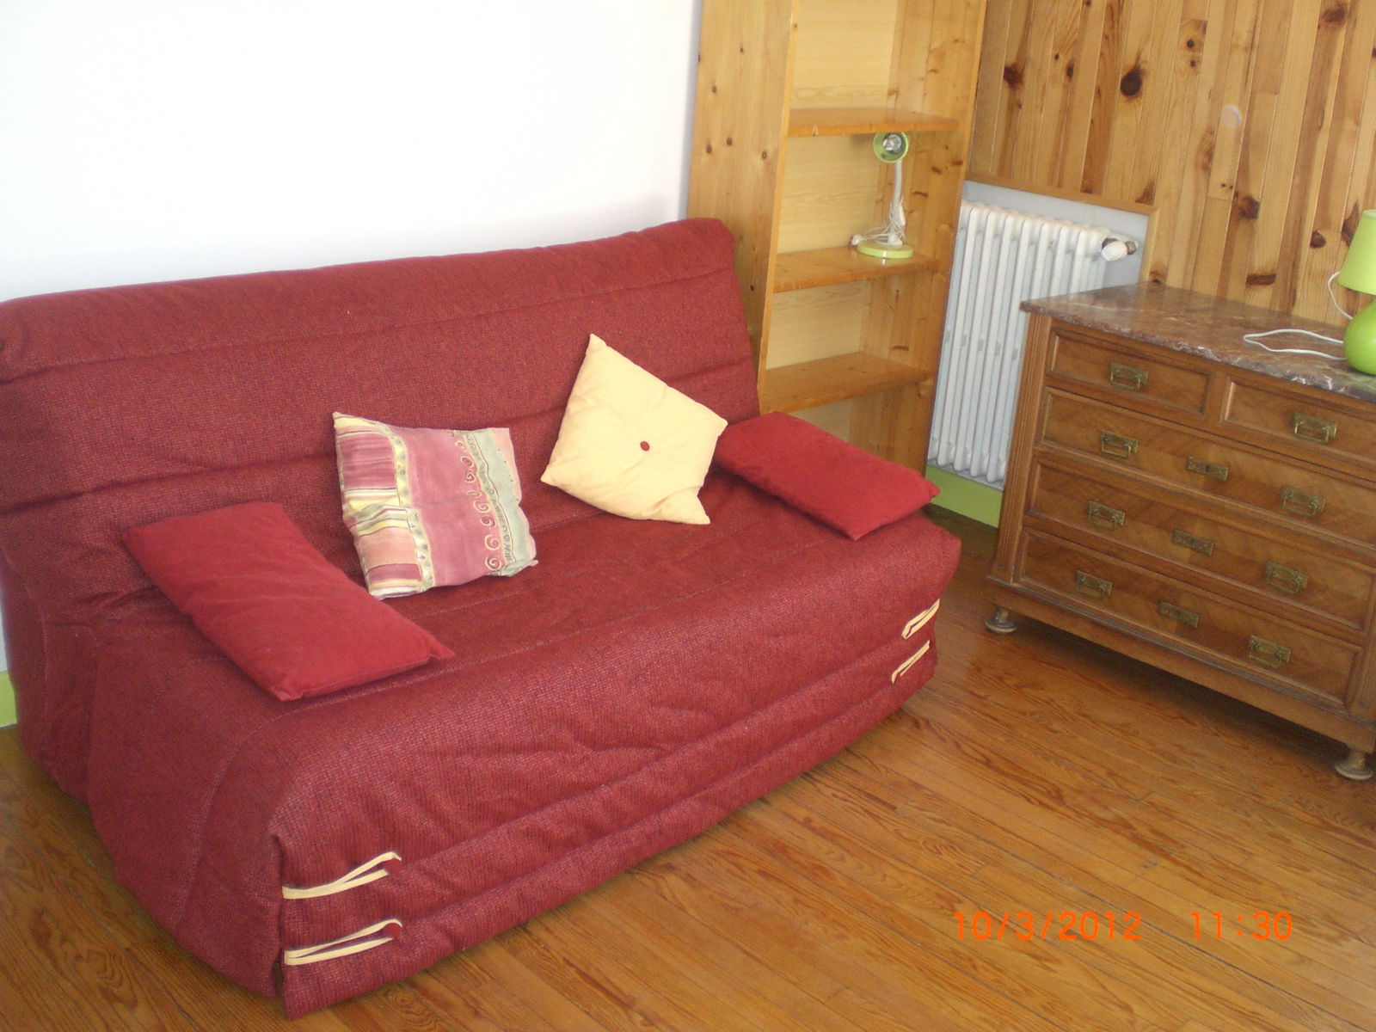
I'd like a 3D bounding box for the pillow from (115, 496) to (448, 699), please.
[{"bbox_3d":[-0.739,0.140,2.766,0.505,0.095,0.335,38,31,29],"label":"pillow"}]

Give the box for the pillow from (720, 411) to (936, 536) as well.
[{"bbox_3d":[0.313,-0.112,3.723,0.505,0.095,0.335,31,36,31],"label":"pillow"}]

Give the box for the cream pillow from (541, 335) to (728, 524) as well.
[{"bbox_3d":[-0.113,-0.170,3.497,0.390,0.120,0.380,29,55,-21],"label":"cream pillow"}]

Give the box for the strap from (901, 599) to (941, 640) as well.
[{"bbox_3d":[0.554,0.245,3.579,0.022,0.045,0.195,16,24,29],"label":"strap"}]

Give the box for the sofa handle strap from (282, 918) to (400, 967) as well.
[{"bbox_3d":[-0.565,0.700,2.480,0.200,0.045,0.022,-11,25,-33],"label":"sofa handle strap"}]

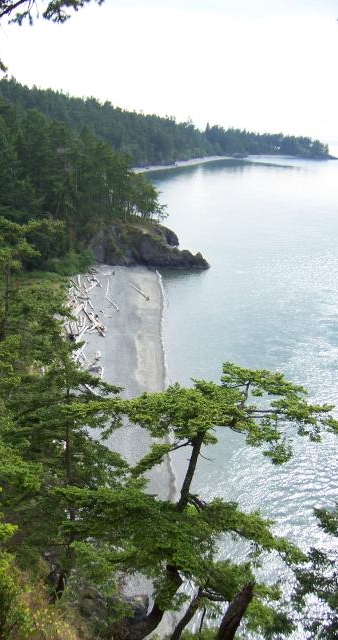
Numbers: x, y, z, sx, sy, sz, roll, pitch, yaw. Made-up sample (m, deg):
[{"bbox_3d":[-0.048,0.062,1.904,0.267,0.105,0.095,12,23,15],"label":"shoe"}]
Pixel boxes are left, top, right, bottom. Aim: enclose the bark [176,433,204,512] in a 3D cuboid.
[{"bbox_3d":[0.404,2.785,12.185,0.183,1.606,0.183,12,14,-3],"label":"bark"}]

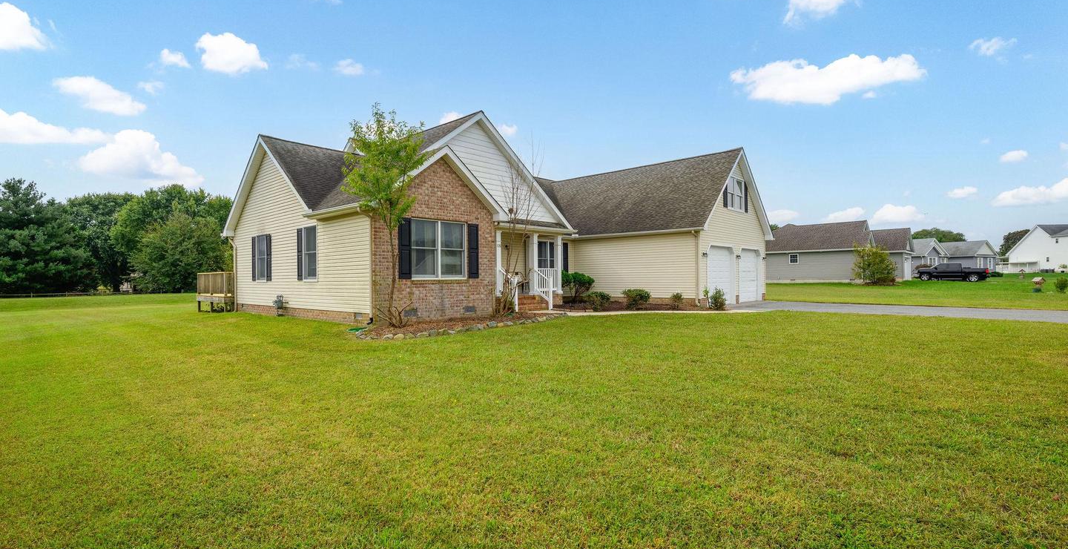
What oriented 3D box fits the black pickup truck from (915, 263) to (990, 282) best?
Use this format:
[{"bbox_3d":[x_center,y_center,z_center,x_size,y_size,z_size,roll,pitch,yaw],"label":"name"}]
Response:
[{"bbox_3d":[42.567,-0.183,51.437,5.870,1.890,2.030,-1,-1,42],"label":"black pickup truck"}]

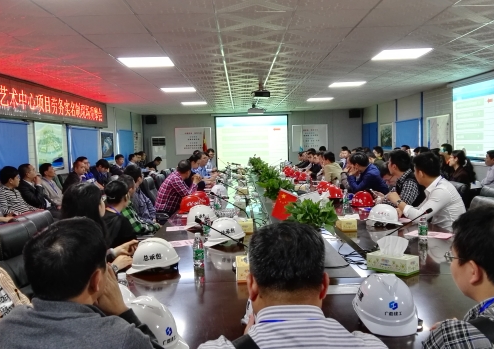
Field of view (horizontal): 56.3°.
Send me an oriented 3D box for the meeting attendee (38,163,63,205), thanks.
[{"bbox_3d":[-2.770,0.446,6.972,0.800,1.240,0.500,-2,4,-5],"label":"meeting attendee"}]

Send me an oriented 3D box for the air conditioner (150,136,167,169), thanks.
[{"bbox_3d":[-2.869,-0.306,15.077,0.500,1.780,0.360,-2,4,-3],"label":"air conditioner"}]

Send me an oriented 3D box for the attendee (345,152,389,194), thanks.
[{"bbox_3d":[1.417,0.368,5.918,0.800,1.285,0.520,-1,4,11],"label":"attendee"}]

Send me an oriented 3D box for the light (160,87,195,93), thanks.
[{"bbox_3d":[-1.279,-1.607,8.744,0.600,0.050,0.600,-2,4,-1],"label":"light"}]

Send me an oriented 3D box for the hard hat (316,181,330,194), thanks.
[{"bbox_3d":[1.043,0.176,6.172,0.280,0.156,0.220,2,5,44],"label":"hard hat"}]

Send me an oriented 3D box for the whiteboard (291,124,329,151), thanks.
[{"bbox_3d":[2.113,-1.198,15.406,1.200,0.900,0.030,-2,4,-1],"label":"whiteboard"}]

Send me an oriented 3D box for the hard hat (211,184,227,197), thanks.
[{"bbox_3d":[-0.371,0.222,6.124,0.280,0.156,0.220,-4,5,-31],"label":"hard hat"}]

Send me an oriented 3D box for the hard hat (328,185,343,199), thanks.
[{"bbox_3d":[1.032,0.188,5.407,0.280,0.150,0.220,1,5,39],"label":"hard hat"}]

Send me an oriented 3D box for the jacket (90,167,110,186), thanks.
[{"bbox_3d":[-2.879,0.156,9.089,0.420,0.640,0.500,0,4,24],"label":"jacket"}]

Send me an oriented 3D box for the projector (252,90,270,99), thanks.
[{"bbox_3d":[0.271,-1.444,8.327,0.300,0.120,0.360,-2,4,-1],"label":"projector"}]

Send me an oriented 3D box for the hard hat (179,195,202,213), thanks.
[{"bbox_3d":[-0.613,0.326,5.245,0.290,0.160,0.220,-4,4,-26],"label":"hard hat"}]

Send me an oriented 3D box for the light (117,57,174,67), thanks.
[{"bbox_3d":[-1.233,-1.401,5.746,0.600,0.050,0.600,-2,4,-1],"label":"light"}]

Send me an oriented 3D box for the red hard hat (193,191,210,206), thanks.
[{"bbox_3d":[-0.507,0.269,4.972,0.280,0.150,0.220,-3,4,-16],"label":"red hard hat"}]

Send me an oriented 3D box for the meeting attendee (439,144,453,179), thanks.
[{"bbox_3d":[3.354,0.161,8.071,0.700,1.340,0.500,-1,4,15],"label":"meeting attendee"}]

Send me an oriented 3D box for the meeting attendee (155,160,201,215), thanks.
[{"bbox_3d":[-0.973,0.446,6.582,0.750,1.270,0.520,-3,4,-20],"label":"meeting attendee"}]

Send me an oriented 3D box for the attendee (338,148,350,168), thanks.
[{"bbox_3d":[2.266,-0.011,11.252,0.750,1.200,0.520,-3,4,-16],"label":"attendee"}]

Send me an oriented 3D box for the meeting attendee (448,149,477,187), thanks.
[{"bbox_3d":[3.050,0.263,7.083,0.800,1.238,0.500,-1,4,17],"label":"meeting attendee"}]

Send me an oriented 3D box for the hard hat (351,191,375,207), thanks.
[{"bbox_3d":[1.250,0.251,4.967,0.220,0.156,0.280,-4,4,-31],"label":"hard hat"}]

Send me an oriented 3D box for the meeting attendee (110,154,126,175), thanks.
[{"bbox_3d":[-2.659,0.240,10.205,0.700,1.320,0.500,-1,4,8],"label":"meeting attendee"}]

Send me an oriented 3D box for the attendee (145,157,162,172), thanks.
[{"bbox_3d":[-2.594,0.060,13.397,0.850,1.135,0.520,-2,4,-1],"label":"attendee"}]

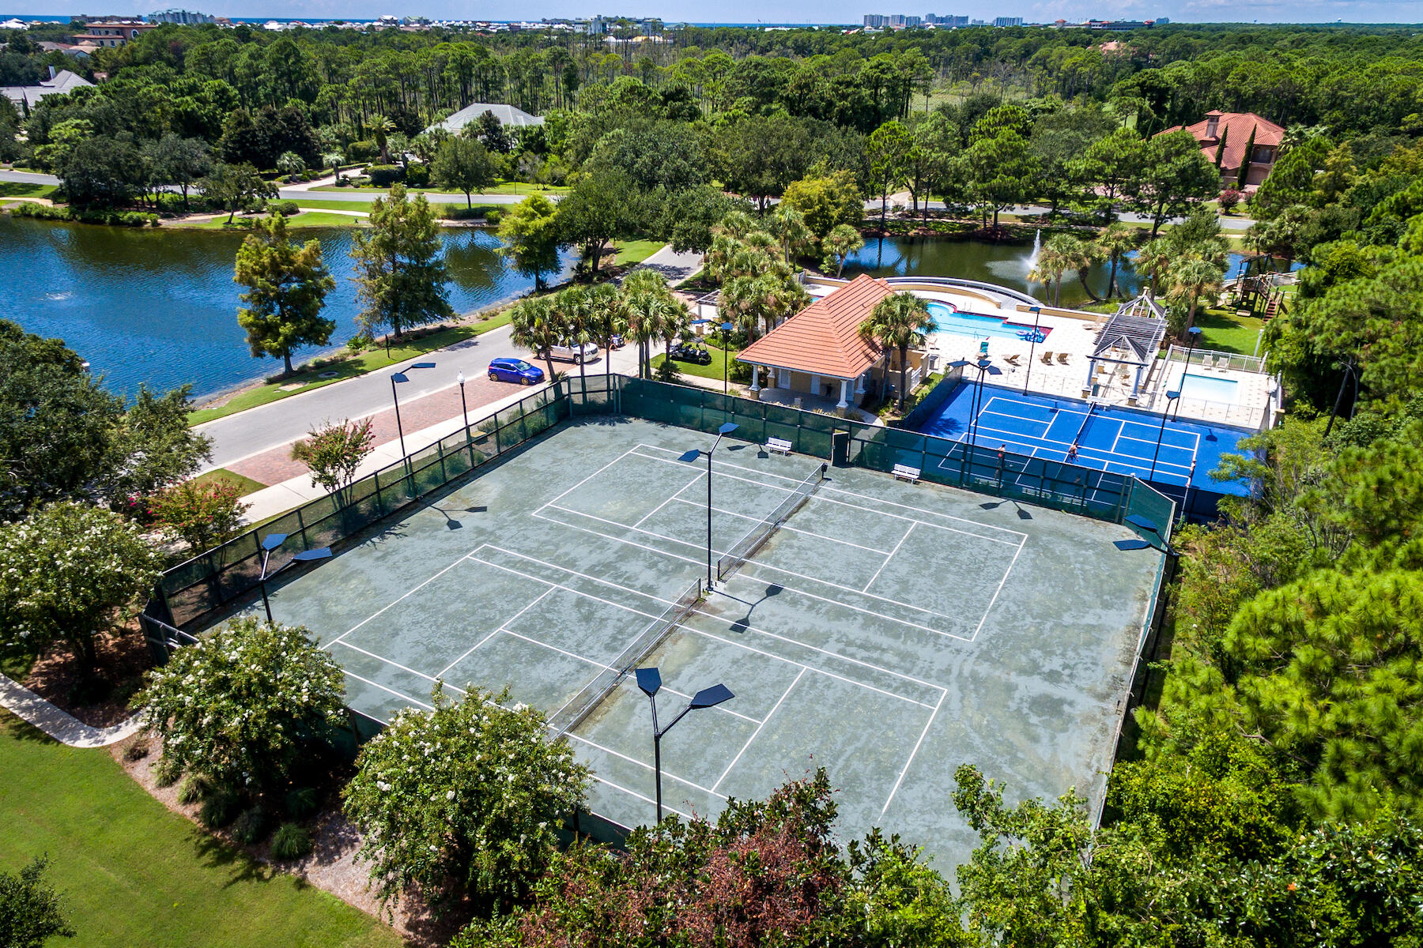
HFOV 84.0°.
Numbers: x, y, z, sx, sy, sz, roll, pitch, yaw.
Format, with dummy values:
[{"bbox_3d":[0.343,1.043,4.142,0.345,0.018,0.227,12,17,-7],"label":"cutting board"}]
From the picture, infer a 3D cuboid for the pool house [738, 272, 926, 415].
[{"bbox_3d":[10.324,-11.699,64.820,9.600,6.700,17.000,16,33,25],"label":"pool house"}]

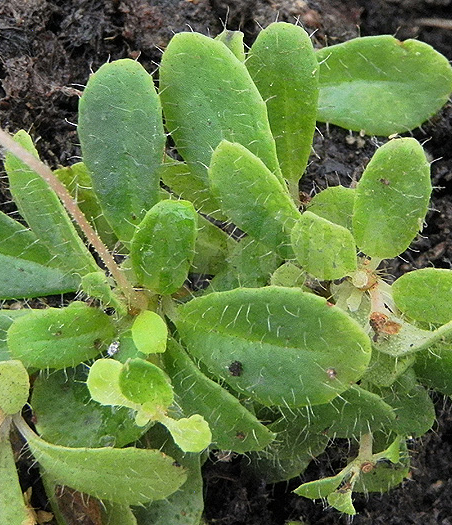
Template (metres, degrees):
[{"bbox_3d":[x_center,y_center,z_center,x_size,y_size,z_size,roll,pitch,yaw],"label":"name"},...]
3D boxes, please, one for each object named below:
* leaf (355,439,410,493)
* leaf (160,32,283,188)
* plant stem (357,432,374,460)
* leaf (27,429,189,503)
[{"bbox_3d":[0.038,0.050,0.284,0.013,0.005,0.012,-34,45,27],"label":"leaf"},{"bbox_3d":[0.001,-0.036,0.287,0.021,0.007,0.043,-28,94,4],"label":"leaf"},{"bbox_3d":[0.032,0.042,0.270,0.003,0.003,0.008,8,47,0],"label":"plant stem"},{"bbox_3d":[-0.029,0.048,0.278,0.041,0.004,0.014,8,54,6],"label":"leaf"}]

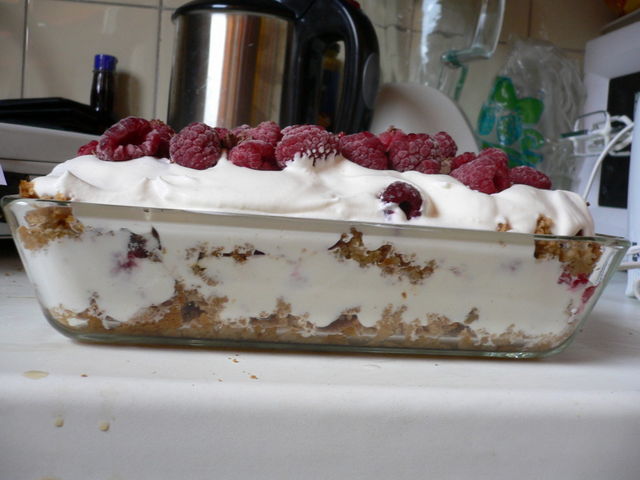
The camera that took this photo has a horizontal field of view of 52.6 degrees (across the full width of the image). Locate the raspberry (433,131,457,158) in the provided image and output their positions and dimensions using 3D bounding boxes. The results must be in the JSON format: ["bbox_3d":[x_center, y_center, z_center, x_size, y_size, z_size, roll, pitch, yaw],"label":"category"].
[{"bbox_3d":[0.056,-0.043,0.308,0.019,0.019,0.019,3,3,-6],"label":"raspberry"}]

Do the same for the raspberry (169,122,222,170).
[{"bbox_3d":[-0.055,-0.042,0.287,0.023,0.021,0.023,3,1,-6],"label":"raspberry"}]

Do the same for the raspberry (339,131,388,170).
[{"bbox_3d":[0.019,-0.039,0.287,0.021,0.018,0.021,3,3,-6],"label":"raspberry"}]

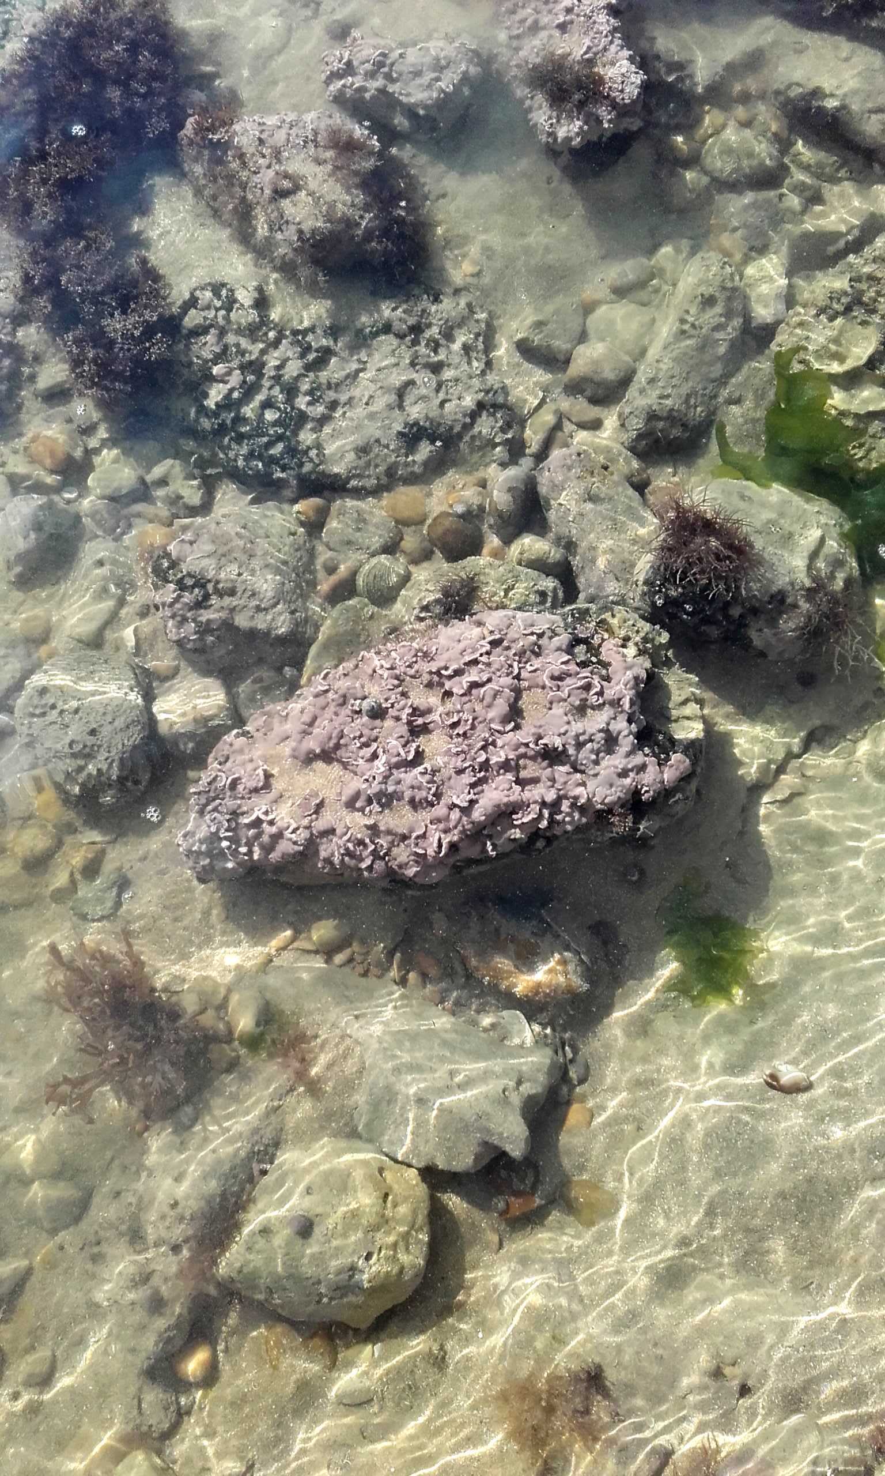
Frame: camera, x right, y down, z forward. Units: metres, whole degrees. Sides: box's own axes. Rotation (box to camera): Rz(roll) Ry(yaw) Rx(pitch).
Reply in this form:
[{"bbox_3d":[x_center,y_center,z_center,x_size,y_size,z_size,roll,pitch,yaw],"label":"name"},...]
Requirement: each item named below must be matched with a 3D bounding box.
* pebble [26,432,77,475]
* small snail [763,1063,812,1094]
[{"bbox_3d":[-0.375,-0.274,1.181,0.046,0.032,0.044,9,62,5],"label":"pebble"},{"bbox_3d":[0.284,0.281,1.014,0.037,0.018,0.018,13,67,6],"label":"small snail"}]

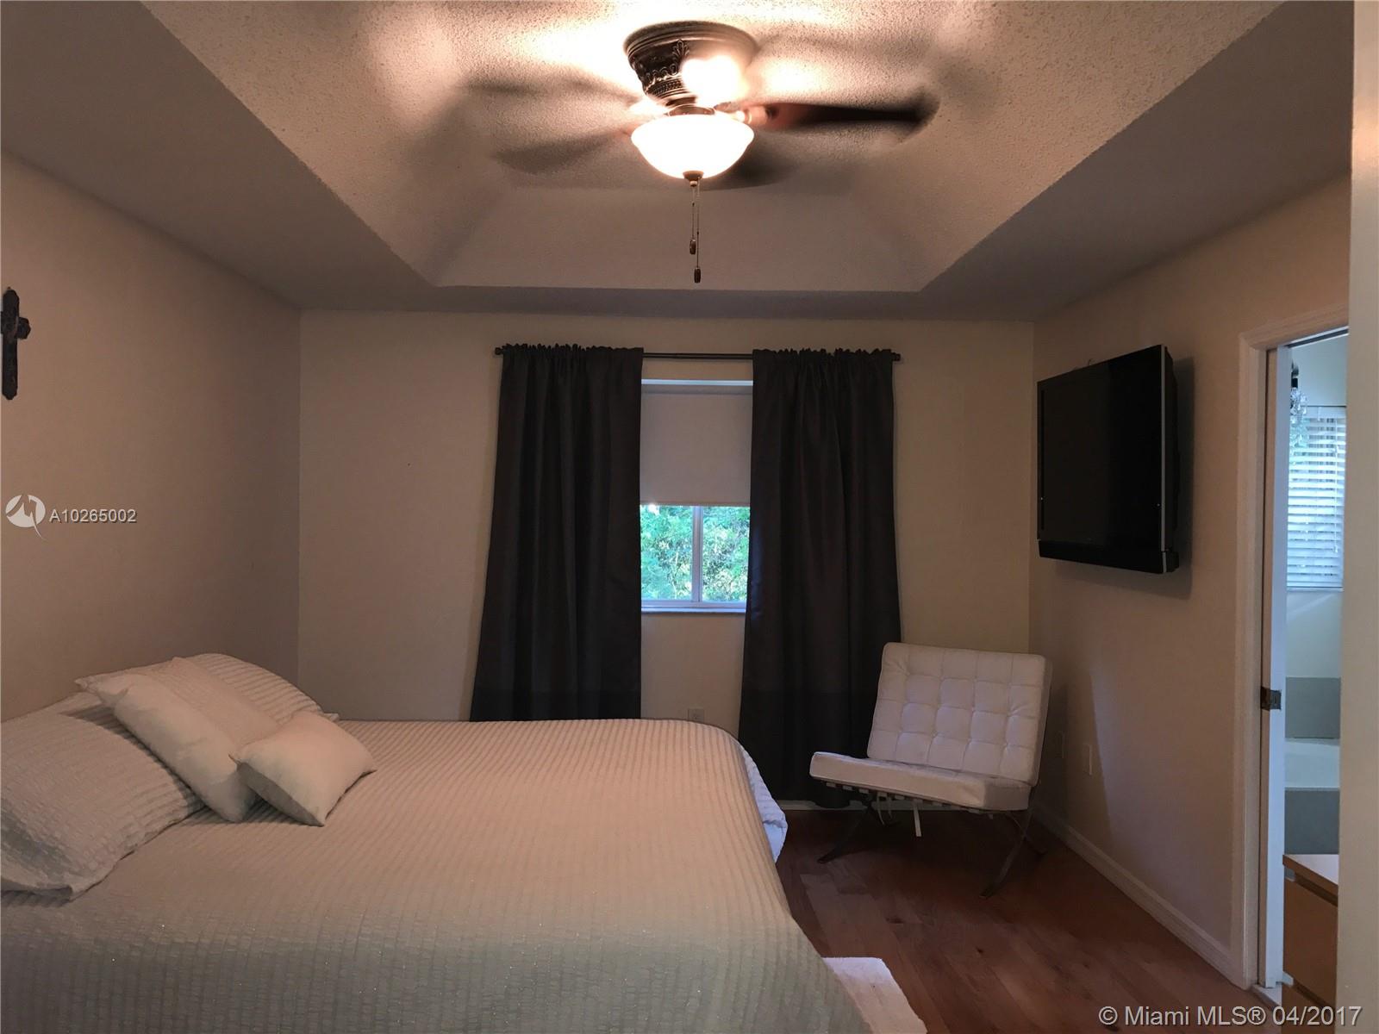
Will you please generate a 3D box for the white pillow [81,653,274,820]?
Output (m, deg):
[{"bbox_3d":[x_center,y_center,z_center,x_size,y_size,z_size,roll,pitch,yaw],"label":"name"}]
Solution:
[{"bbox_3d":[-1.363,0.607,3.134,0.550,0.190,0.530,41,0,0],"label":"white pillow"}]

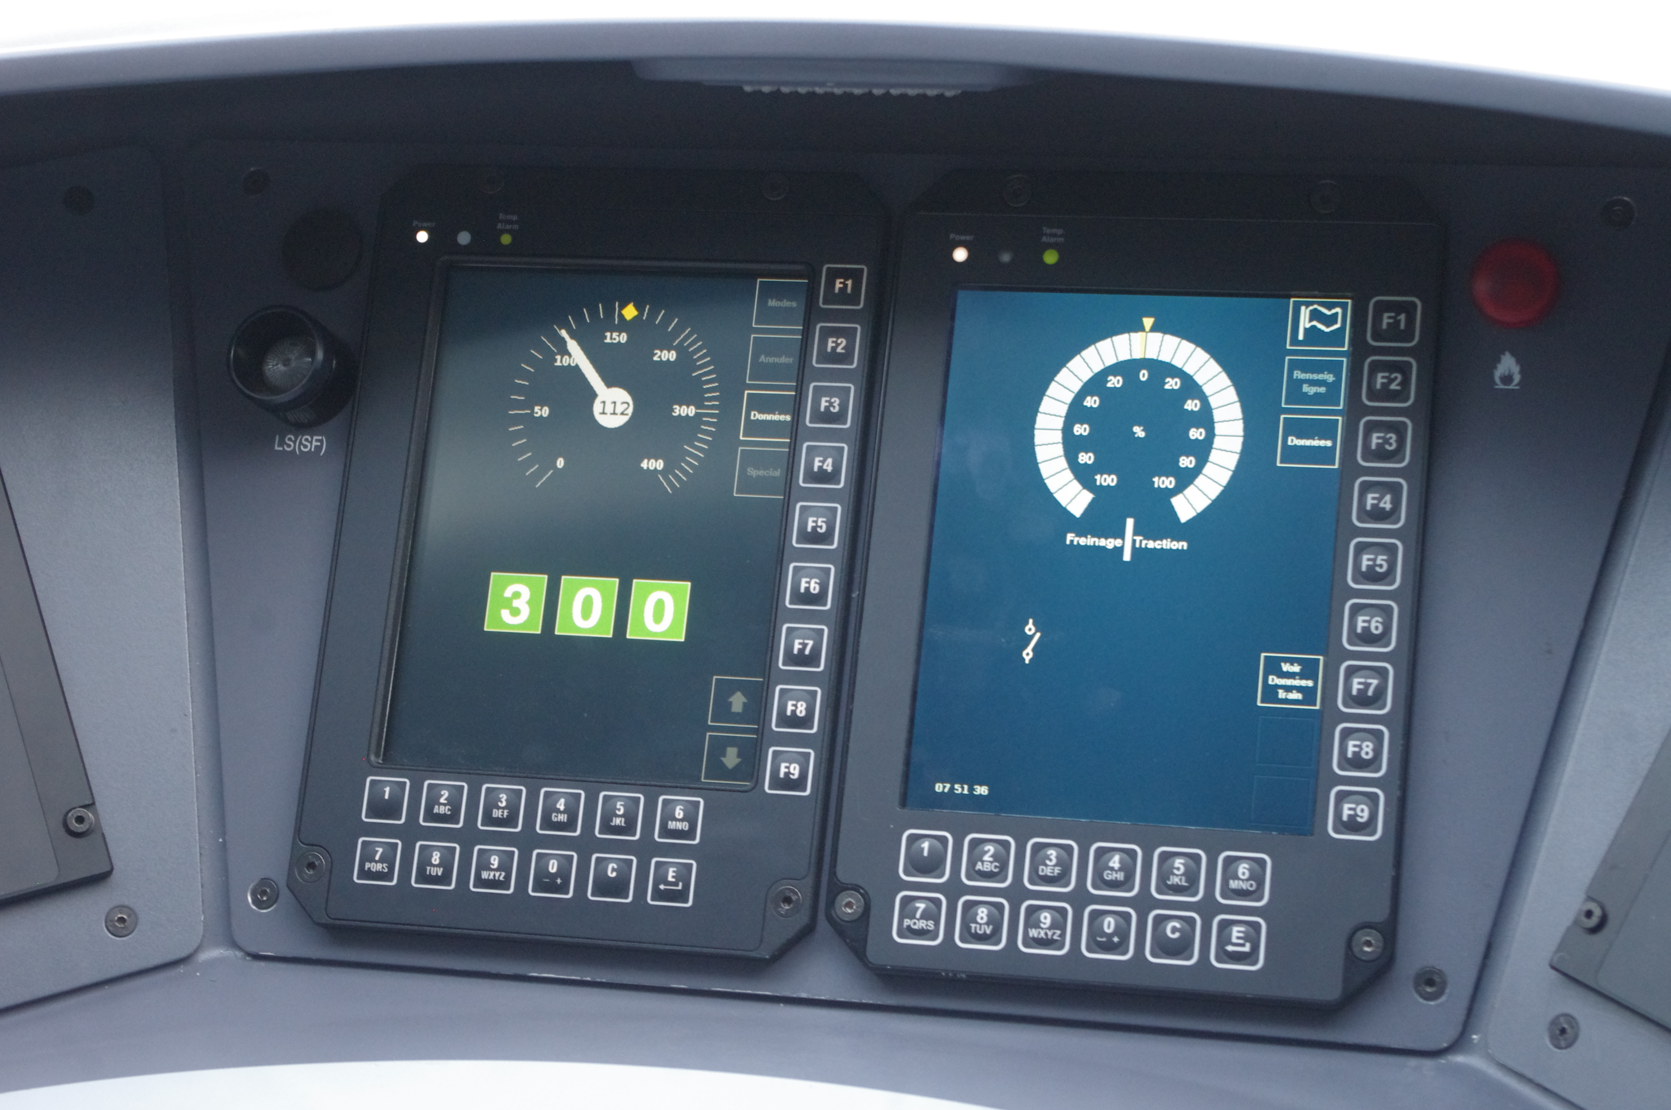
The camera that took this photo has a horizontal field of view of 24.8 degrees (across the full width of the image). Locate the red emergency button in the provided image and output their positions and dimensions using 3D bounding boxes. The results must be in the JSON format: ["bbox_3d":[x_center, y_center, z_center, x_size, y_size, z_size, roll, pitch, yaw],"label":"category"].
[{"bbox_3d":[0.265,-0.105,1.480,0.034,0.034,0.014,3,-13,15],"label":"red emergency button"}]

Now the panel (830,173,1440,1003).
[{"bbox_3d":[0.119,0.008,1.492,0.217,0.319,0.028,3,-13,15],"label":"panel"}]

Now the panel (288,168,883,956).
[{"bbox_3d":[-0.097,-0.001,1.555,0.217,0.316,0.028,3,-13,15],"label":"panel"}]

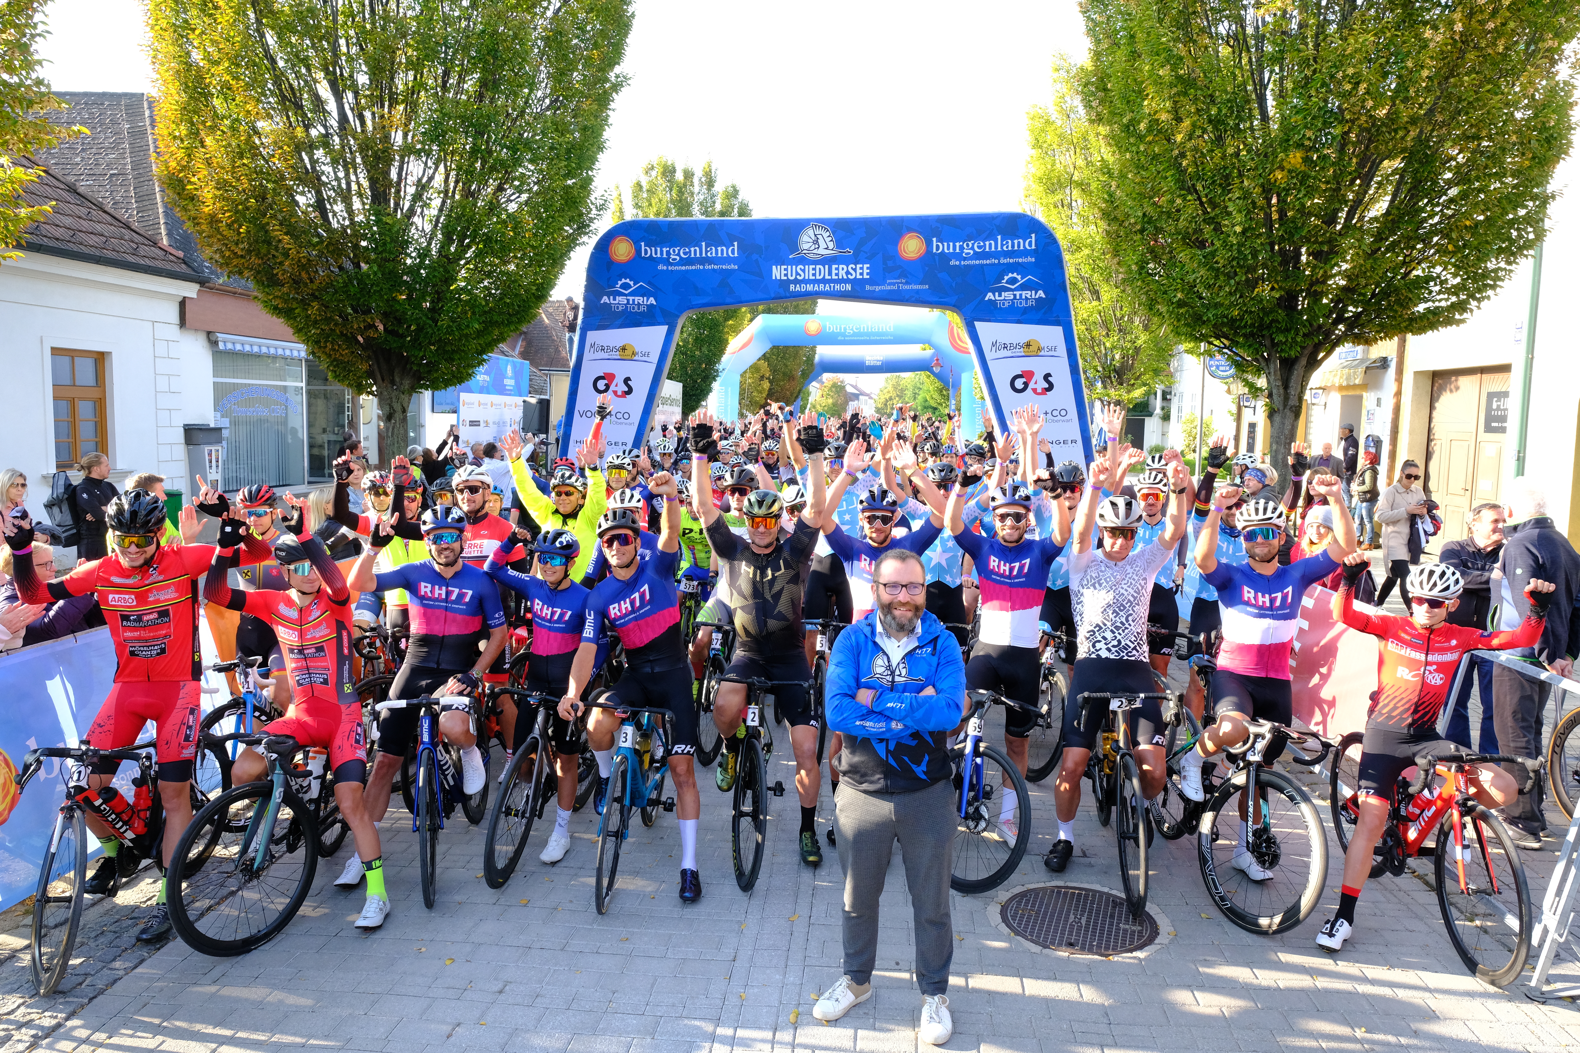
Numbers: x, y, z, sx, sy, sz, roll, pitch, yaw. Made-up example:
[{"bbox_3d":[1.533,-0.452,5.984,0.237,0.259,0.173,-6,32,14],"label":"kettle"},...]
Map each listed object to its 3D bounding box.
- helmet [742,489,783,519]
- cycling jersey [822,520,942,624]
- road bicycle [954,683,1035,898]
[{"bbox_3d":[-0.129,-0.091,4.987,0.205,0.160,0.270,0,5,1],"label":"helmet"},{"bbox_3d":[0.483,0.300,5.511,0.610,0.690,0.320,1,6,2],"label":"cycling jersey"},{"bbox_3d":[0.851,1.120,5.244,0.520,0.980,1.620,0,6,-2],"label":"road bicycle"}]

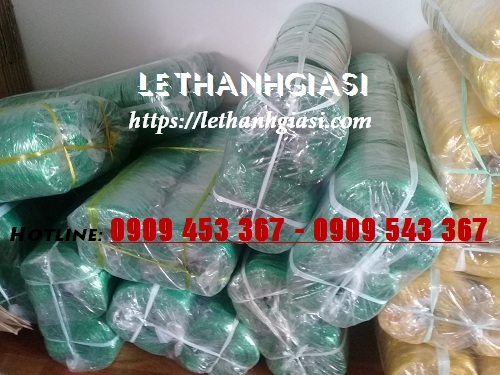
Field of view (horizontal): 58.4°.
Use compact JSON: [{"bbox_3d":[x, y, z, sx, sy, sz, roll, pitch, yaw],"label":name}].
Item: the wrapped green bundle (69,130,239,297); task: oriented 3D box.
[{"bbox_3d":[-0.171,0.009,1.280,0.389,0.173,0.541,15,32,6],"label":"wrapped green bundle"}]

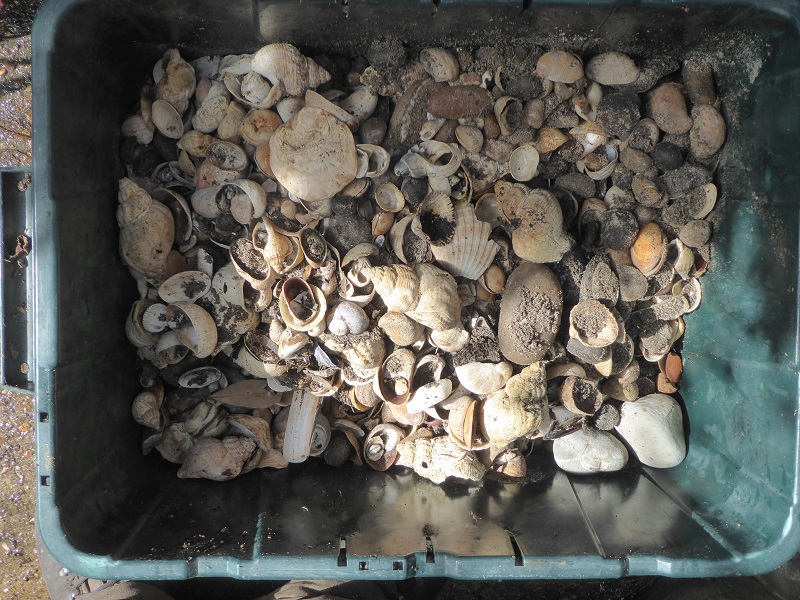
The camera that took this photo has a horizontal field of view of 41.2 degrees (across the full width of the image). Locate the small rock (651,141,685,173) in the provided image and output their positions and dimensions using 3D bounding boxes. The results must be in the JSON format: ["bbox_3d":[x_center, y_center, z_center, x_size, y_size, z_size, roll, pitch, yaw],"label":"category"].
[{"bbox_3d":[0.220,-0.118,0.874,0.028,0.021,0.023,20,95,-4],"label":"small rock"}]

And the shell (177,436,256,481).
[{"bbox_3d":[-0.166,0.144,0.960,0.076,0.037,0.038,-23,93,0],"label":"shell"}]

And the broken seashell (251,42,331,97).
[{"bbox_3d":[-0.097,-0.205,0.945,0.073,0.042,0.044,12,93,-2],"label":"broken seashell"}]

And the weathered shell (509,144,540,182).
[{"bbox_3d":[0.112,-0.124,0.957,0.027,0.012,0.035,18,92,-2],"label":"weathered shell"}]

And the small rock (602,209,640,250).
[{"bbox_3d":[0.180,-0.057,0.874,0.033,0.022,0.031,20,95,-4],"label":"small rock"}]

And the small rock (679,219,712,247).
[{"bbox_3d":[0.244,-0.056,0.875,0.026,0.019,0.021,15,94,-3],"label":"small rock"}]

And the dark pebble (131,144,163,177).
[{"bbox_3d":[-0.230,-0.127,0.970,0.028,0.022,0.030,0,93,-1],"label":"dark pebble"}]

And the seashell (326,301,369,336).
[{"bbox_3d":[-0.042,0.016,0.850,0.033,0.024,0.028,14,94,-3],"label":"seashell"}]

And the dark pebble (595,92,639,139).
[{"bbox_3d":[0.179,-0.151,0.872,0.036,0.029,0.039,4,95,-2],"label":"dark pebble"}]

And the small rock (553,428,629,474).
[{"bbox_3d":[0.163,0.129,0.909,0.065,0.039,0.040,5,96,-3],"label":"small rock"}]

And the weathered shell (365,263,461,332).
[{"bbox_3d":[0.011,-0.002,0.930,0.091,0.050,0.052,33,92,-3],"label":"weathered shell"}]

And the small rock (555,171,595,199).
[{"bbox_3d":[0.159,-0.105,0.965,0.039,0.020,0.024,22,92,-2],"label":"small rock"}]

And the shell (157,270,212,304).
[{"bbox_3d":[-0.175,-0.010,0.863,0.043,0.016,0.026,-14,96,-1],"label":"shell"}]

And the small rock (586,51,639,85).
[{"bbox_3d":[0.173,-0.189,0.865,0.043,0.022,0.026,3,95,-2],"label":"small rock"}]

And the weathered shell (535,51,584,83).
[{"bbox_3d":[0.131,-0.190,0.865,0.039,0.021,0.025,8,95,-2],"label":"weathered shell"}]

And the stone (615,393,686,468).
[{"bbox_3d":[0.216,0.109,0.895,0.053,0.036,0.069,-37,95,2],"label":"stone"}]

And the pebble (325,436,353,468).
[{"bbox_3d":[-0.057,0.138,0.972,0.026,0.021,0.030,15,92,-2],"label":"pebble"}]

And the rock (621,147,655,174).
[{"bbox_3d":[0.195,-0.115,0.872,0.030,0.019,0.020,30,94,-5],"label":"rock"}]

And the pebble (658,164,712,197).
[{"bbox_3d":[0.235,-0.099,0.876,0.045,0.019,0.023,-18,97,-1],"label":"pebble"}]

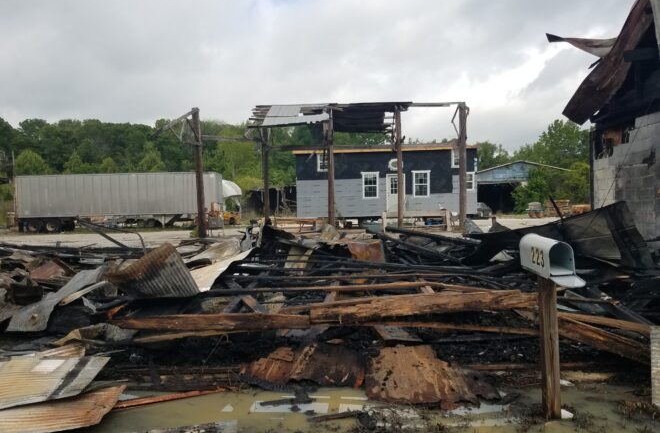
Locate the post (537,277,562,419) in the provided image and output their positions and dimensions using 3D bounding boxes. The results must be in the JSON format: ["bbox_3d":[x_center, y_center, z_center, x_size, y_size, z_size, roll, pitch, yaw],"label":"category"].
[{"bbox_3d":[1.477,0.881,3.320,0.094,0.960,0.094,-3,1,6],"label":"post"}]

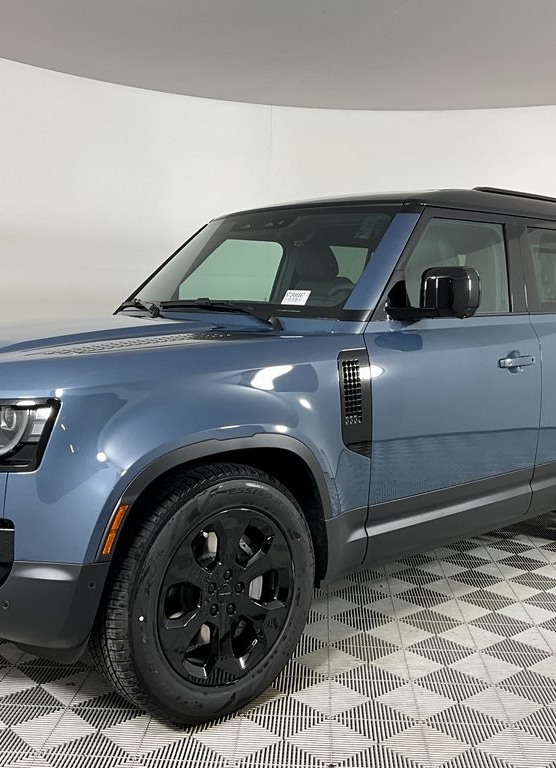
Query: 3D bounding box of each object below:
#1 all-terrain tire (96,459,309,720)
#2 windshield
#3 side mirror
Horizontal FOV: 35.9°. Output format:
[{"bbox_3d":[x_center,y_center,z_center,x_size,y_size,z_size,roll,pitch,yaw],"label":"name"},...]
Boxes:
[{"bbox_3d":[-0.225,0.640,2.728,0.810,0.810,0.260,-4,8,-42],"label":"all-terrain tire"},{"bbox_3d":[-0.111,-0.588,3.890,1.470,0.640,0.110,8,-35,48],"label":"windshield"},{"bbox_3d":[0.679,-0.356,3.346,0.150,0.200,0.200,-4,8,-42],"label":"side mirror"}]

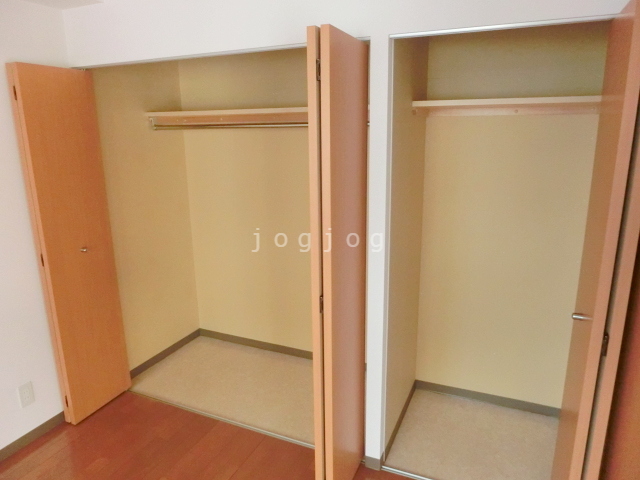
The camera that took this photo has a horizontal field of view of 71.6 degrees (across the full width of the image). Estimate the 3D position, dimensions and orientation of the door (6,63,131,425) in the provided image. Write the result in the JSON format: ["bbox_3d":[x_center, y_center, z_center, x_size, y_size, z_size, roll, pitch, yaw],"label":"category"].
[{"bbox_3d":[-1.389,0.063,2.555,0.085,1.982,0.422,5,15,24],"label":"door"}]

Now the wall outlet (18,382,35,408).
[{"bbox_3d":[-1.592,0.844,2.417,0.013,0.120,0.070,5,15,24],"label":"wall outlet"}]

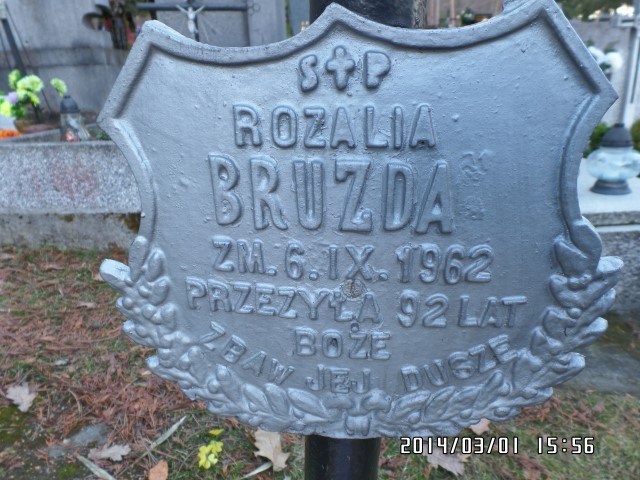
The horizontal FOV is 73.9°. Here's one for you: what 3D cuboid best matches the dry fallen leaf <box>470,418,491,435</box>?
[{"bbox_3d":[0.308,0.354,0.815,0.048,0.012,0.038,-8,19,-27],"label":"dry fallen leaf"}]

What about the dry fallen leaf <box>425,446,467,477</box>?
[{"bbox_3d":[0.214,0.375,0.734,0.074,0.018,0.050,13,21,32],"label":"dry fallen leaf"}]

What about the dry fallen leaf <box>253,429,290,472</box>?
[{"bbox_3d":[-0.091,0.363,0.755,0.056,0.015,0.121,-6,19,-21],"label":"dry fallen leaf"}]

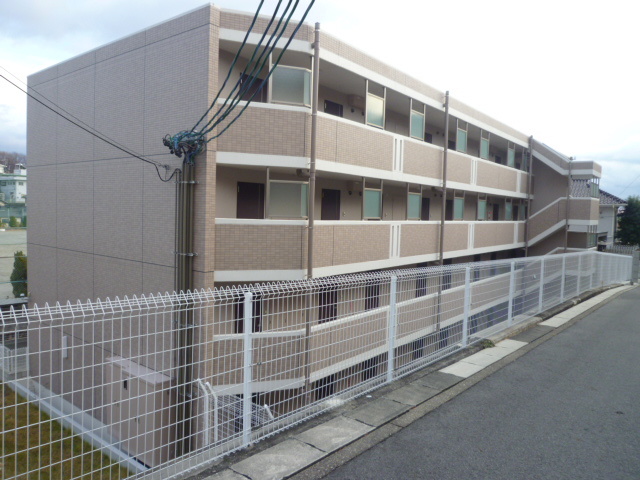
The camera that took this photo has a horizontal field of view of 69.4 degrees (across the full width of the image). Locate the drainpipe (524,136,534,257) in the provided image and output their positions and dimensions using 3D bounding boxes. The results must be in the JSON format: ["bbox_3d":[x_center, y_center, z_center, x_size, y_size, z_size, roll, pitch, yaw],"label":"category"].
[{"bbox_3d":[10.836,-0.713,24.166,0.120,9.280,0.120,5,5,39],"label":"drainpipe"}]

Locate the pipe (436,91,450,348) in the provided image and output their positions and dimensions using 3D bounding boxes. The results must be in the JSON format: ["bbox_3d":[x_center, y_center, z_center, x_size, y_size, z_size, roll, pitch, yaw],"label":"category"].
[{"bbox_3d":[4.213,0.047,16.065,0.120,10.231,0.120,5,5,39],"label":"pipe"}]

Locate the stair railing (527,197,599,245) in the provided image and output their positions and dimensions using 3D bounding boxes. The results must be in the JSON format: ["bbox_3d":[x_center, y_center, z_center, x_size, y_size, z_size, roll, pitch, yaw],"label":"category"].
[{"bbox_3d":[12.661,-0.889,24.216,3.087,2.591,2.227,5,5,39],"label":"stair railing"}]

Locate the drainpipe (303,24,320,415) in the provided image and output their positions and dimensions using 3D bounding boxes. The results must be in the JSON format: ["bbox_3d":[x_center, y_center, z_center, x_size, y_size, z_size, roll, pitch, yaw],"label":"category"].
[{"bbox_3d":[-0.224,0.266,10.608,0.120,10.231,0.120,5,5,39],"label":"drainpipe"}]

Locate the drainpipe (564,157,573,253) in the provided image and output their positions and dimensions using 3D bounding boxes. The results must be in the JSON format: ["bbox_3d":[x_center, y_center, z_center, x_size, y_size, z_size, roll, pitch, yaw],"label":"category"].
[{"bbox_3d":[12.251,-0.264,22.981,0.120,7.610,0.120,5,5,39],"label":"drainpipe"}]

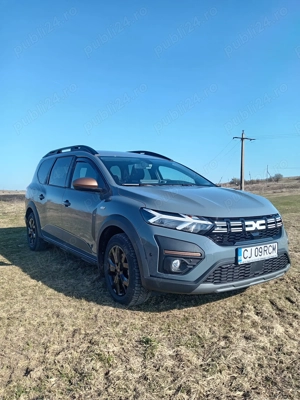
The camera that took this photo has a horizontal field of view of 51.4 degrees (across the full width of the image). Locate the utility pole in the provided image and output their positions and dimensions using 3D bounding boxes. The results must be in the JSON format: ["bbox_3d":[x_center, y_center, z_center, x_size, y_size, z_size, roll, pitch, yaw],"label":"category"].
[{"bbox_3d":[12.000,-4.600,40.000,3.000,8.500,0.400,0,2,-18],"label":"utility pole"}]

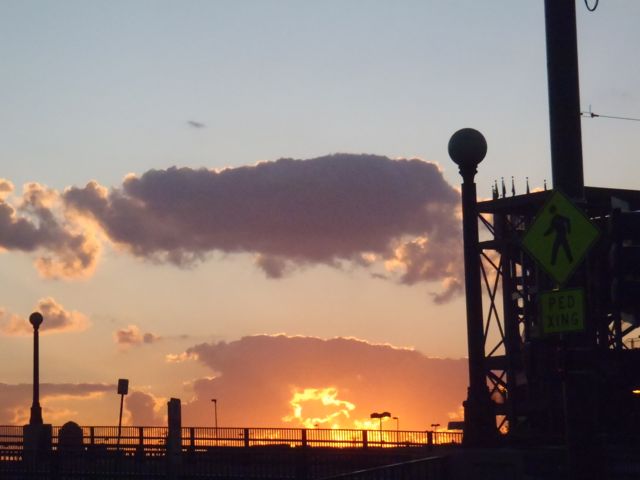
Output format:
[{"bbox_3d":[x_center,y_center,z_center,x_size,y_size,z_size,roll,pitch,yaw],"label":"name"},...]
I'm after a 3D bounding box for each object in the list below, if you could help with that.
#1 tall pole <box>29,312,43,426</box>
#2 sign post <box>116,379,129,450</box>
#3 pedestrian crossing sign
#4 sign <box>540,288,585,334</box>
[{"bbox_3d":[-9.110,4.136,83.000,0.410,3.600,0.410,-2,-5,0],"label":"tall pole"},{"bbox_3d":[-6.365,5.660,83.000,0.340,2.500,0.090,5,-5,0],"label":"sign post"},{"bbox_3d":[2.676,-0.023,28.800,1.040,1.040,0.030,-5,-6,37],"label":"pedestrian crossing sign"},{"bbox_3d":[2.697,0.792,28.750,0.610,0.465,0.030,-5,-6,37],"label":"sign"}]

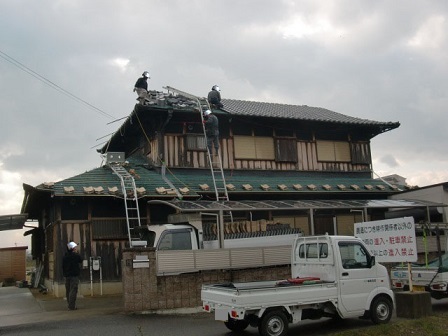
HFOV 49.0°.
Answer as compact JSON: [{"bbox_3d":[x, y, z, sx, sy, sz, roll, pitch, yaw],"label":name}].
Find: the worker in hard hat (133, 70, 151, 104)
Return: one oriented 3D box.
[{"bbox_3d":[-2.796,-2.710,16.694,0.600,1.197,0.520,-2,-9,-2],"label":"worker in hard hat"}]

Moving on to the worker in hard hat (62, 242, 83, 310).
[{"bbox_3d":[-3.962,2.825,12.866,0.520,1.750,0.380,-8,-10,30],"label":"worker in hard hat"}]

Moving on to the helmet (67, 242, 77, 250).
[{"bbox_3d":[-4.032,2.075,13.003,0.285,0.165,0.225,-18,2,-36],"label":"helmet"}]

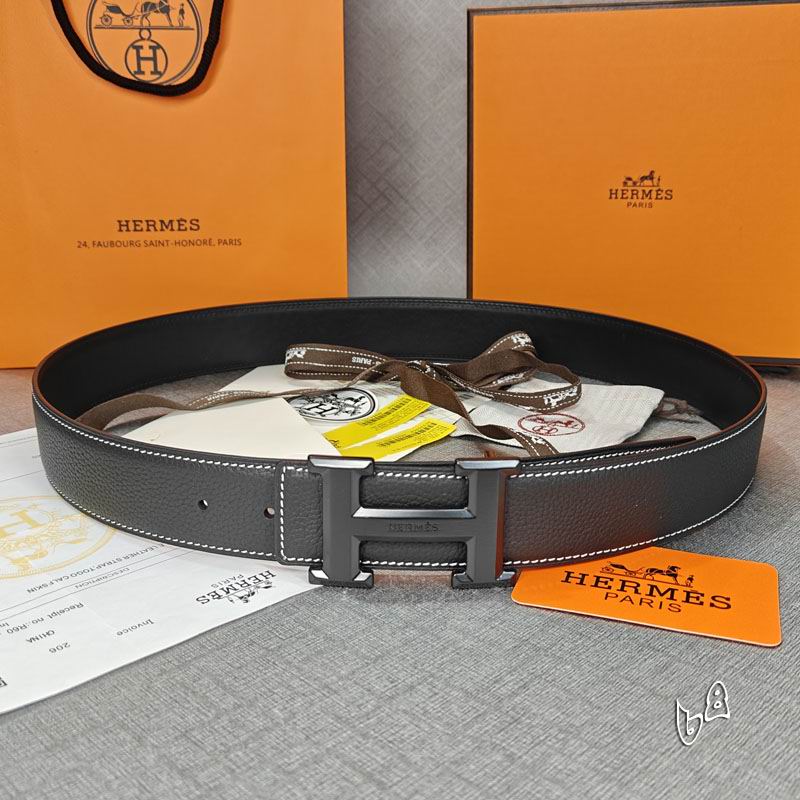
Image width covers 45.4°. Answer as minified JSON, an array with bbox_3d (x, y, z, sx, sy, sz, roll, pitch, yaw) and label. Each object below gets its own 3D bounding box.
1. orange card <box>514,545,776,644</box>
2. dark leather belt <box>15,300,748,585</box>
[{"bbox_3d":[0.087,0.065,0.338,0.087,0.001,0.058,7,19,16],"label":"orange card"},{"bbox_3d":[0.001,-0.001,0.459,0.335,0.046,0.286,1,19,0],"label":"dark leather belt"}]

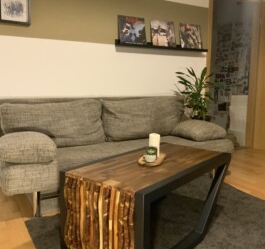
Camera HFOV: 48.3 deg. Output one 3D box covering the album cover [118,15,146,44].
[{"bbox_3d":[0.003,-0.968,3.068,0.310,0.305,0.014,-4,-4,-29],"label":"album cover"}]

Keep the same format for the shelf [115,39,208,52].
[{"bbox_3d":[0.361,-0.867,3.260,1.160,0.070,0.120,-4,9,-29],"label":"shelf"}]

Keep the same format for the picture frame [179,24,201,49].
[{"bbox_3d":[0.686,-1.015,3.442,0.310,0.305,0.014,-4,-4,-29],"label":"picture frame"}]

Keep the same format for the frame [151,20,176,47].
[{"bbox_3d":[0.348,-0.992,3.256,0.310,0.305,0.014,-4,-4,-29],"label":"frame"}]

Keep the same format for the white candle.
[{"bbox_3d":[0.133,0.129,1.781,0.066,0.133,0.066,0,8,0],"label":"white candle"}]

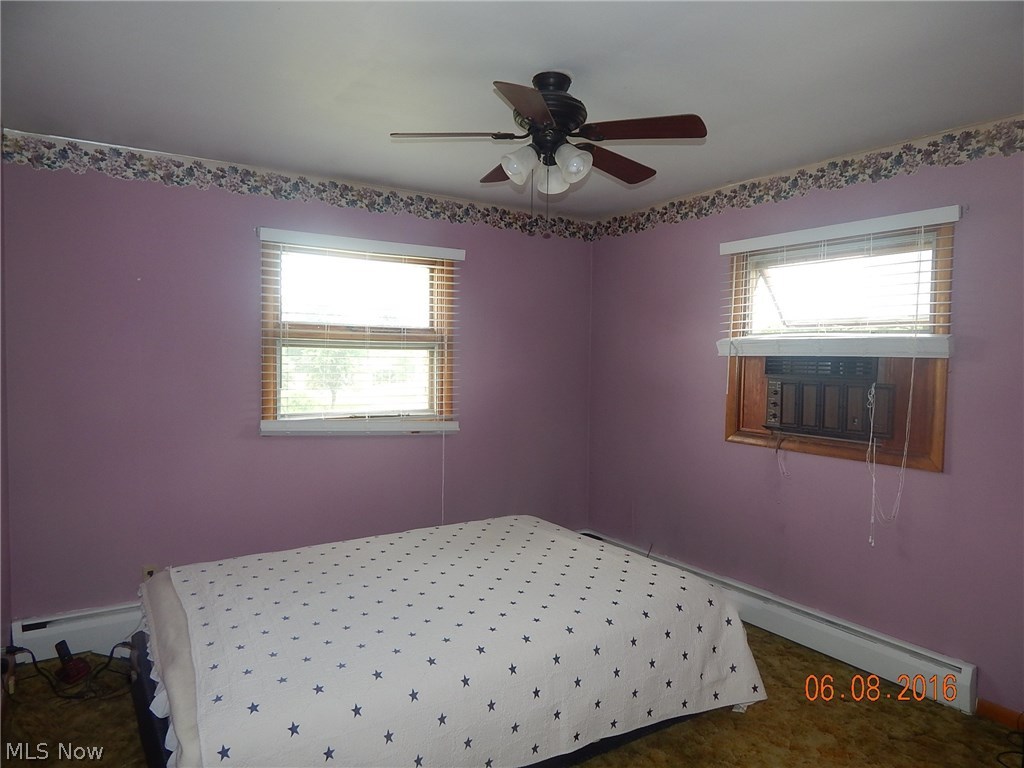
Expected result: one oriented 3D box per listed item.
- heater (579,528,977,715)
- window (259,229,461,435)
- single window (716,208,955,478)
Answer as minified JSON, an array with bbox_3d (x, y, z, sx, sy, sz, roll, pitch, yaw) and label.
[{"bbox_3d":[1.221,1.221,3.776,0.070,0.189,2.548,-1,3,-33],"label":"heater"},{"bbox_3d":[-0.831,-0.276,3.761,1.163,1.083,0.100,-1,3,-34],"label":"window"},{"bbox_3d":[1.548,-0.209,3.275,0.100,1.116,1.130,-1,3,-34],"label":"single window"}]

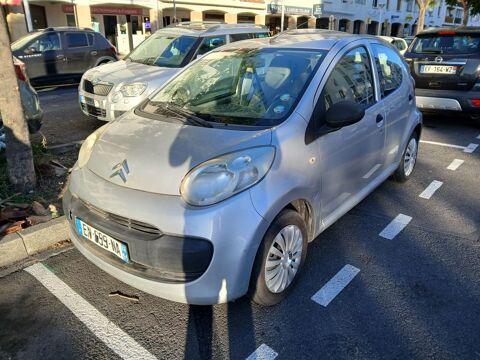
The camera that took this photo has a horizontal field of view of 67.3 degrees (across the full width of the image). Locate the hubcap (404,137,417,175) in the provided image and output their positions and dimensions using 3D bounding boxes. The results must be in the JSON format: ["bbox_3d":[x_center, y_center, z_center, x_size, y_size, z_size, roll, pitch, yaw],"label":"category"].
[{"bbox_3d":[1.724,-0.226,3.668,0.050,0.385,0.385,13,25,38],"label":"hubcap"}]

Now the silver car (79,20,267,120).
[{"bbox_3d":[-0.932,-2.023,6.927,1.790,1.690,4.220,12,24,35],"label":"silver car"}]

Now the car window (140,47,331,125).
[{"bbox_3d":[-0.104,-0.674,2.492,1.280,0.110,1.000,13,50,38],"label":"car window"}]

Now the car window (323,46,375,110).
[{"bbox_3d":[0.726,-0.680,2.468,0.050,0.480,0.920,-11,9,44],"label":"car window"}]

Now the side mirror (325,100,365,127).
[{"bbox_3d":[0.604,-0.377,2.080,0.210,0.140,0.110,13,25,38],"label":"side mirror"}]

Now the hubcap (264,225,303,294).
[{"bbox_3d":[0.238,0.433,1.985,0.050,0.385,0.385,13,25,38],"label":"hubcap"}]

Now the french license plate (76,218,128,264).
[{"bbox_3d":[-0.763,0.324,1.965,0.520,0.110,0.025,13,23,38],"label":"french license plate"}]

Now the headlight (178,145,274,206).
[{"bbox_3d":[-0.055,-0.023,1.803,0.310,0.250,0.460,10,23,33],"label":"headlight"}]

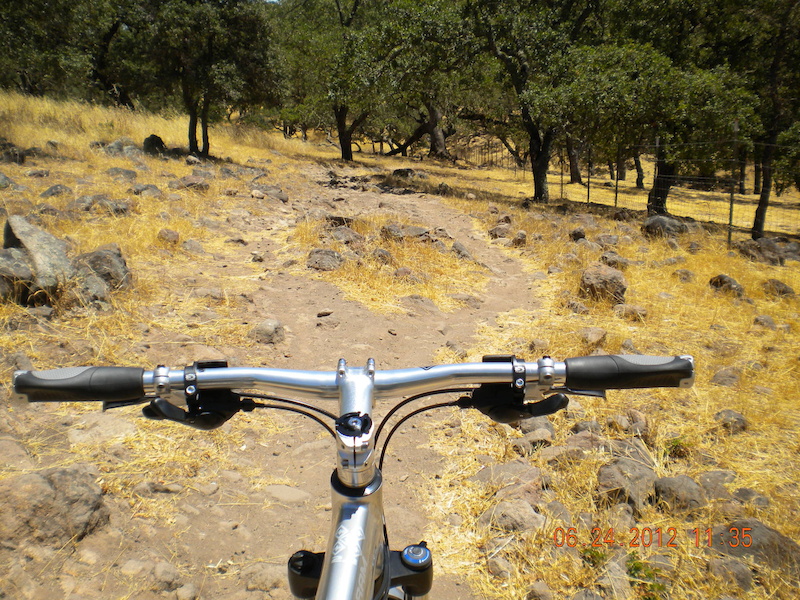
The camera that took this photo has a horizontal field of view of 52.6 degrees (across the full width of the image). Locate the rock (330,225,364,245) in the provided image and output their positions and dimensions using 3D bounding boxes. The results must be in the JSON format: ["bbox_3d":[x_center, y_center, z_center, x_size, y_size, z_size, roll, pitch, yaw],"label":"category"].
[{"bbox_3d":[-0.552,-0.688,8.500,0.360,0.180,0.290,0,10,0],"label":"rock"}]

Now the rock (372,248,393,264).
[{"bbox_3d":[-0.180,-0.446,8.300,0.200,0.130,0.170,0,10,-1],"label":"rock"}]

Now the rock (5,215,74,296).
[{"bbox_3d":[-2.317,-0.286,5.200,0.450,0.470,0.420,-1,12,0],"label":"rock"}]

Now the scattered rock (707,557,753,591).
[{"bbox_3d":[0.929,0.771,2.280,0.135,0.075,0.100,-1,12,0],"label":"scattered rock"}]

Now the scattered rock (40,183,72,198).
[{"bbox_3d":[-5.308,-1.692,12.500,0.500,0.210,0.380,0,10,0],"label":"scattered rock"}]

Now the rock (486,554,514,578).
[{"bbox_3d":[0.292,0.773,2.335,0.076,0.072,0.065,1,10,8],"label":"rock"}]

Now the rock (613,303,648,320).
[{"bbox_3d":[1.713,0.090,6.013,0.268,0.145,0.201,3,10,16],"label":"rock"}]

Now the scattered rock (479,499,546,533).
[{"bbox_3d":[0.373,0.714,2.680,0.220,0.100,0.170,0,10,0],"label":"scattered rock"}]

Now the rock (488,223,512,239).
[{"bbox_3d":[1.318,-0.899,10.613,0.315,0.212,0.252,1,10,7],"label":"rock"}]

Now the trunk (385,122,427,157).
[{"bbox_3d":[0.225,-5.556,28.000,1.380,1.170,0.800,-1,12,0],"label":"trunk"}]

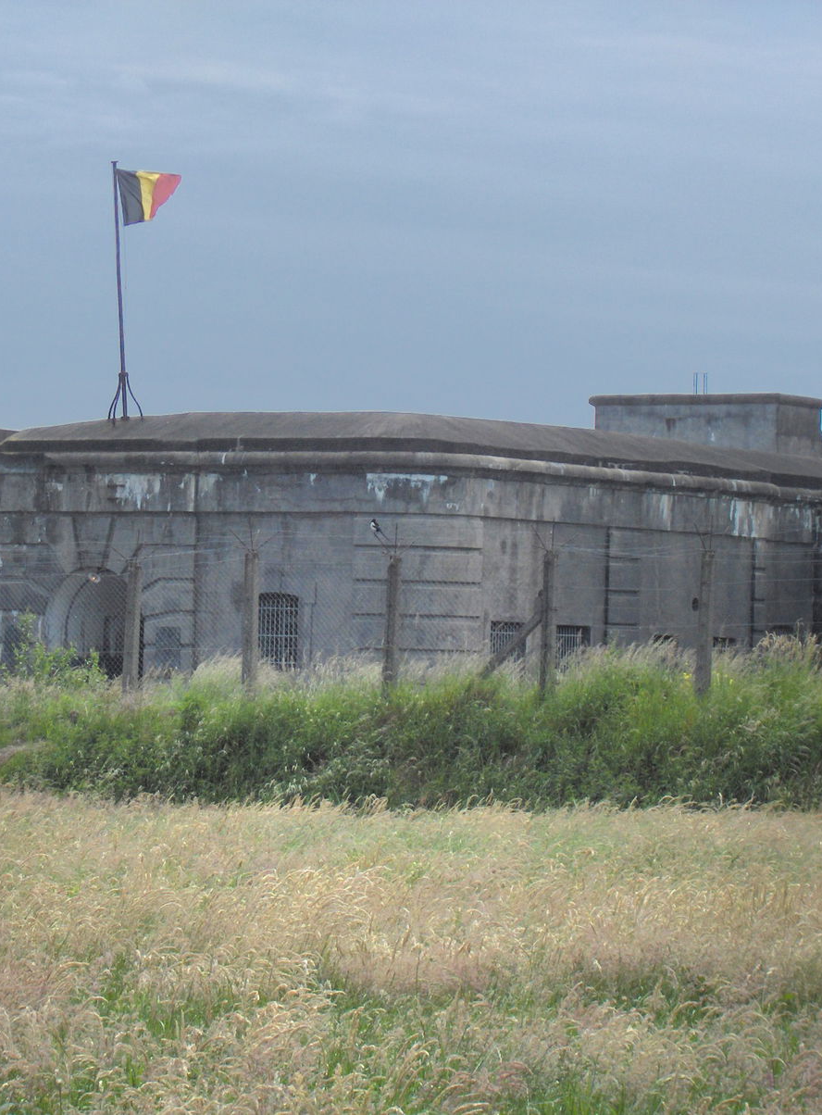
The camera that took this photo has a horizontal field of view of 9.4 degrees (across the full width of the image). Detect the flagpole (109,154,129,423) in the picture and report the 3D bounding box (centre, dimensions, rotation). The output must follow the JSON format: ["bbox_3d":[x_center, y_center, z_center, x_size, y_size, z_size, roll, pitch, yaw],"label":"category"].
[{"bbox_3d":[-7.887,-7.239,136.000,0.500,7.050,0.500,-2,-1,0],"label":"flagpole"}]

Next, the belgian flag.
[{"bbox_3d":[-7.127,-9.783,136.000,1.900,1.520,0.450,1,-1,6],"label":"belgian flag"}]

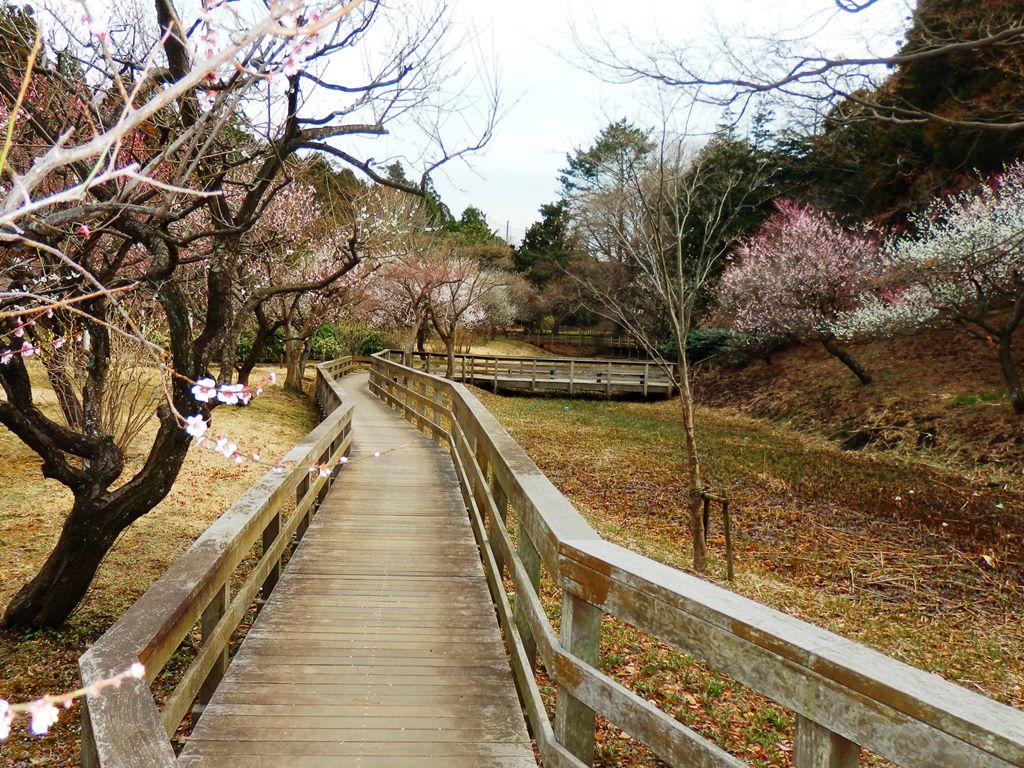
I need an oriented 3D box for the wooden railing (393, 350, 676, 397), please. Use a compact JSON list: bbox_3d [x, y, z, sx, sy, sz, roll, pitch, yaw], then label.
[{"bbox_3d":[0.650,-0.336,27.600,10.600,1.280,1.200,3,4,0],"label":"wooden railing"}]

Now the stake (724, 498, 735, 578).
[{"bbox_3d":[2.000,1.416,6.800,0.052,0.760,0.052,-5,4,0],"label":"stake"}]

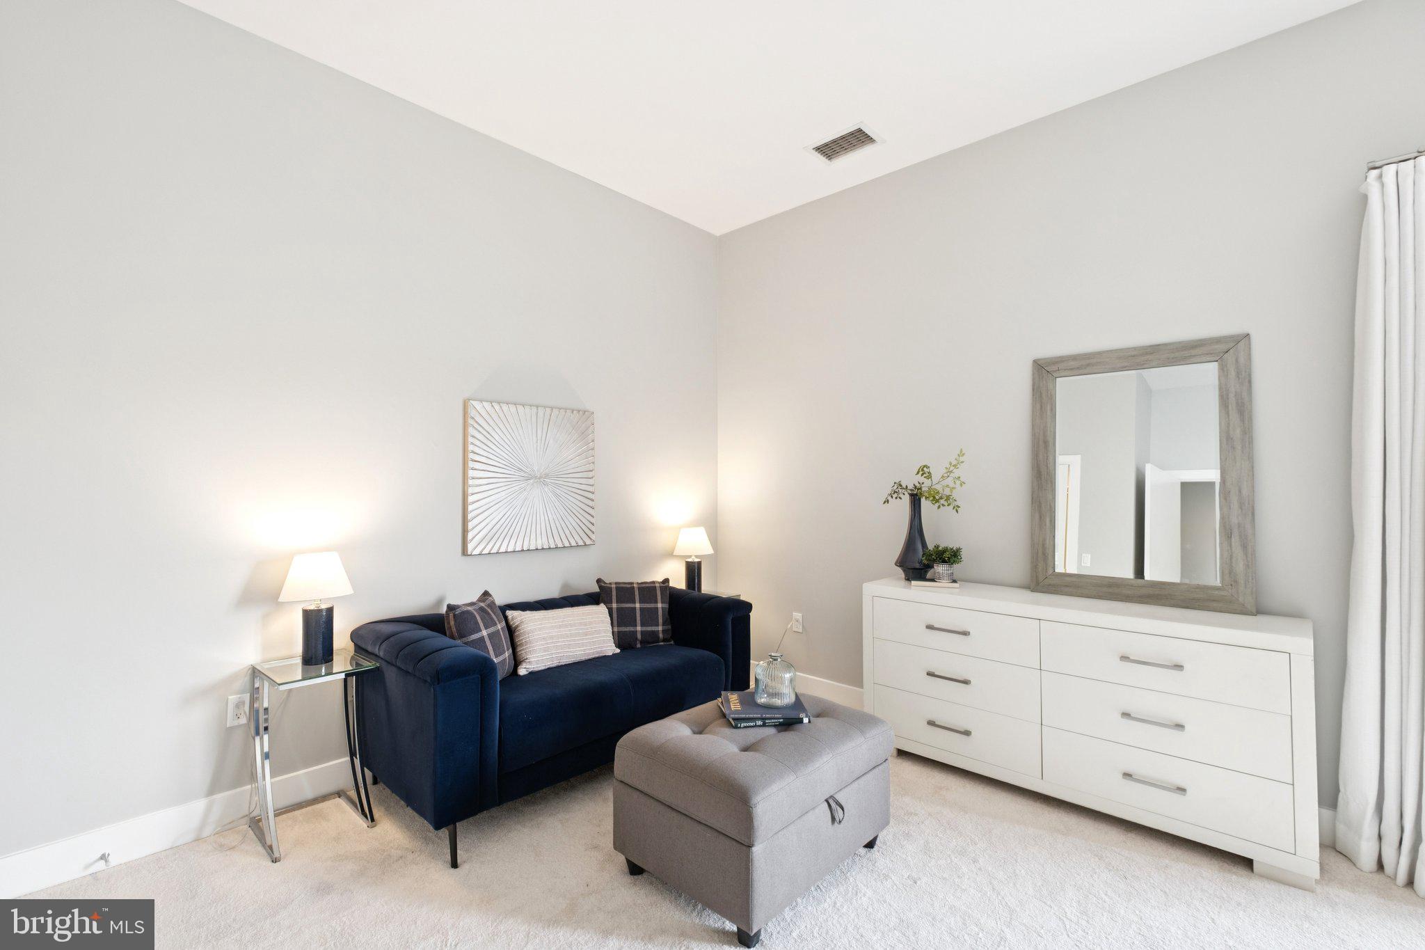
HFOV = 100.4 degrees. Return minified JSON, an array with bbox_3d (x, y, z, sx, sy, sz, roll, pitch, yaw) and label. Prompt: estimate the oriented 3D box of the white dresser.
[{"bbox_3d":[1.459,0.934,2.542,1.579,0.812,0.347,-1,-1,43],"label":"white dresser"}]

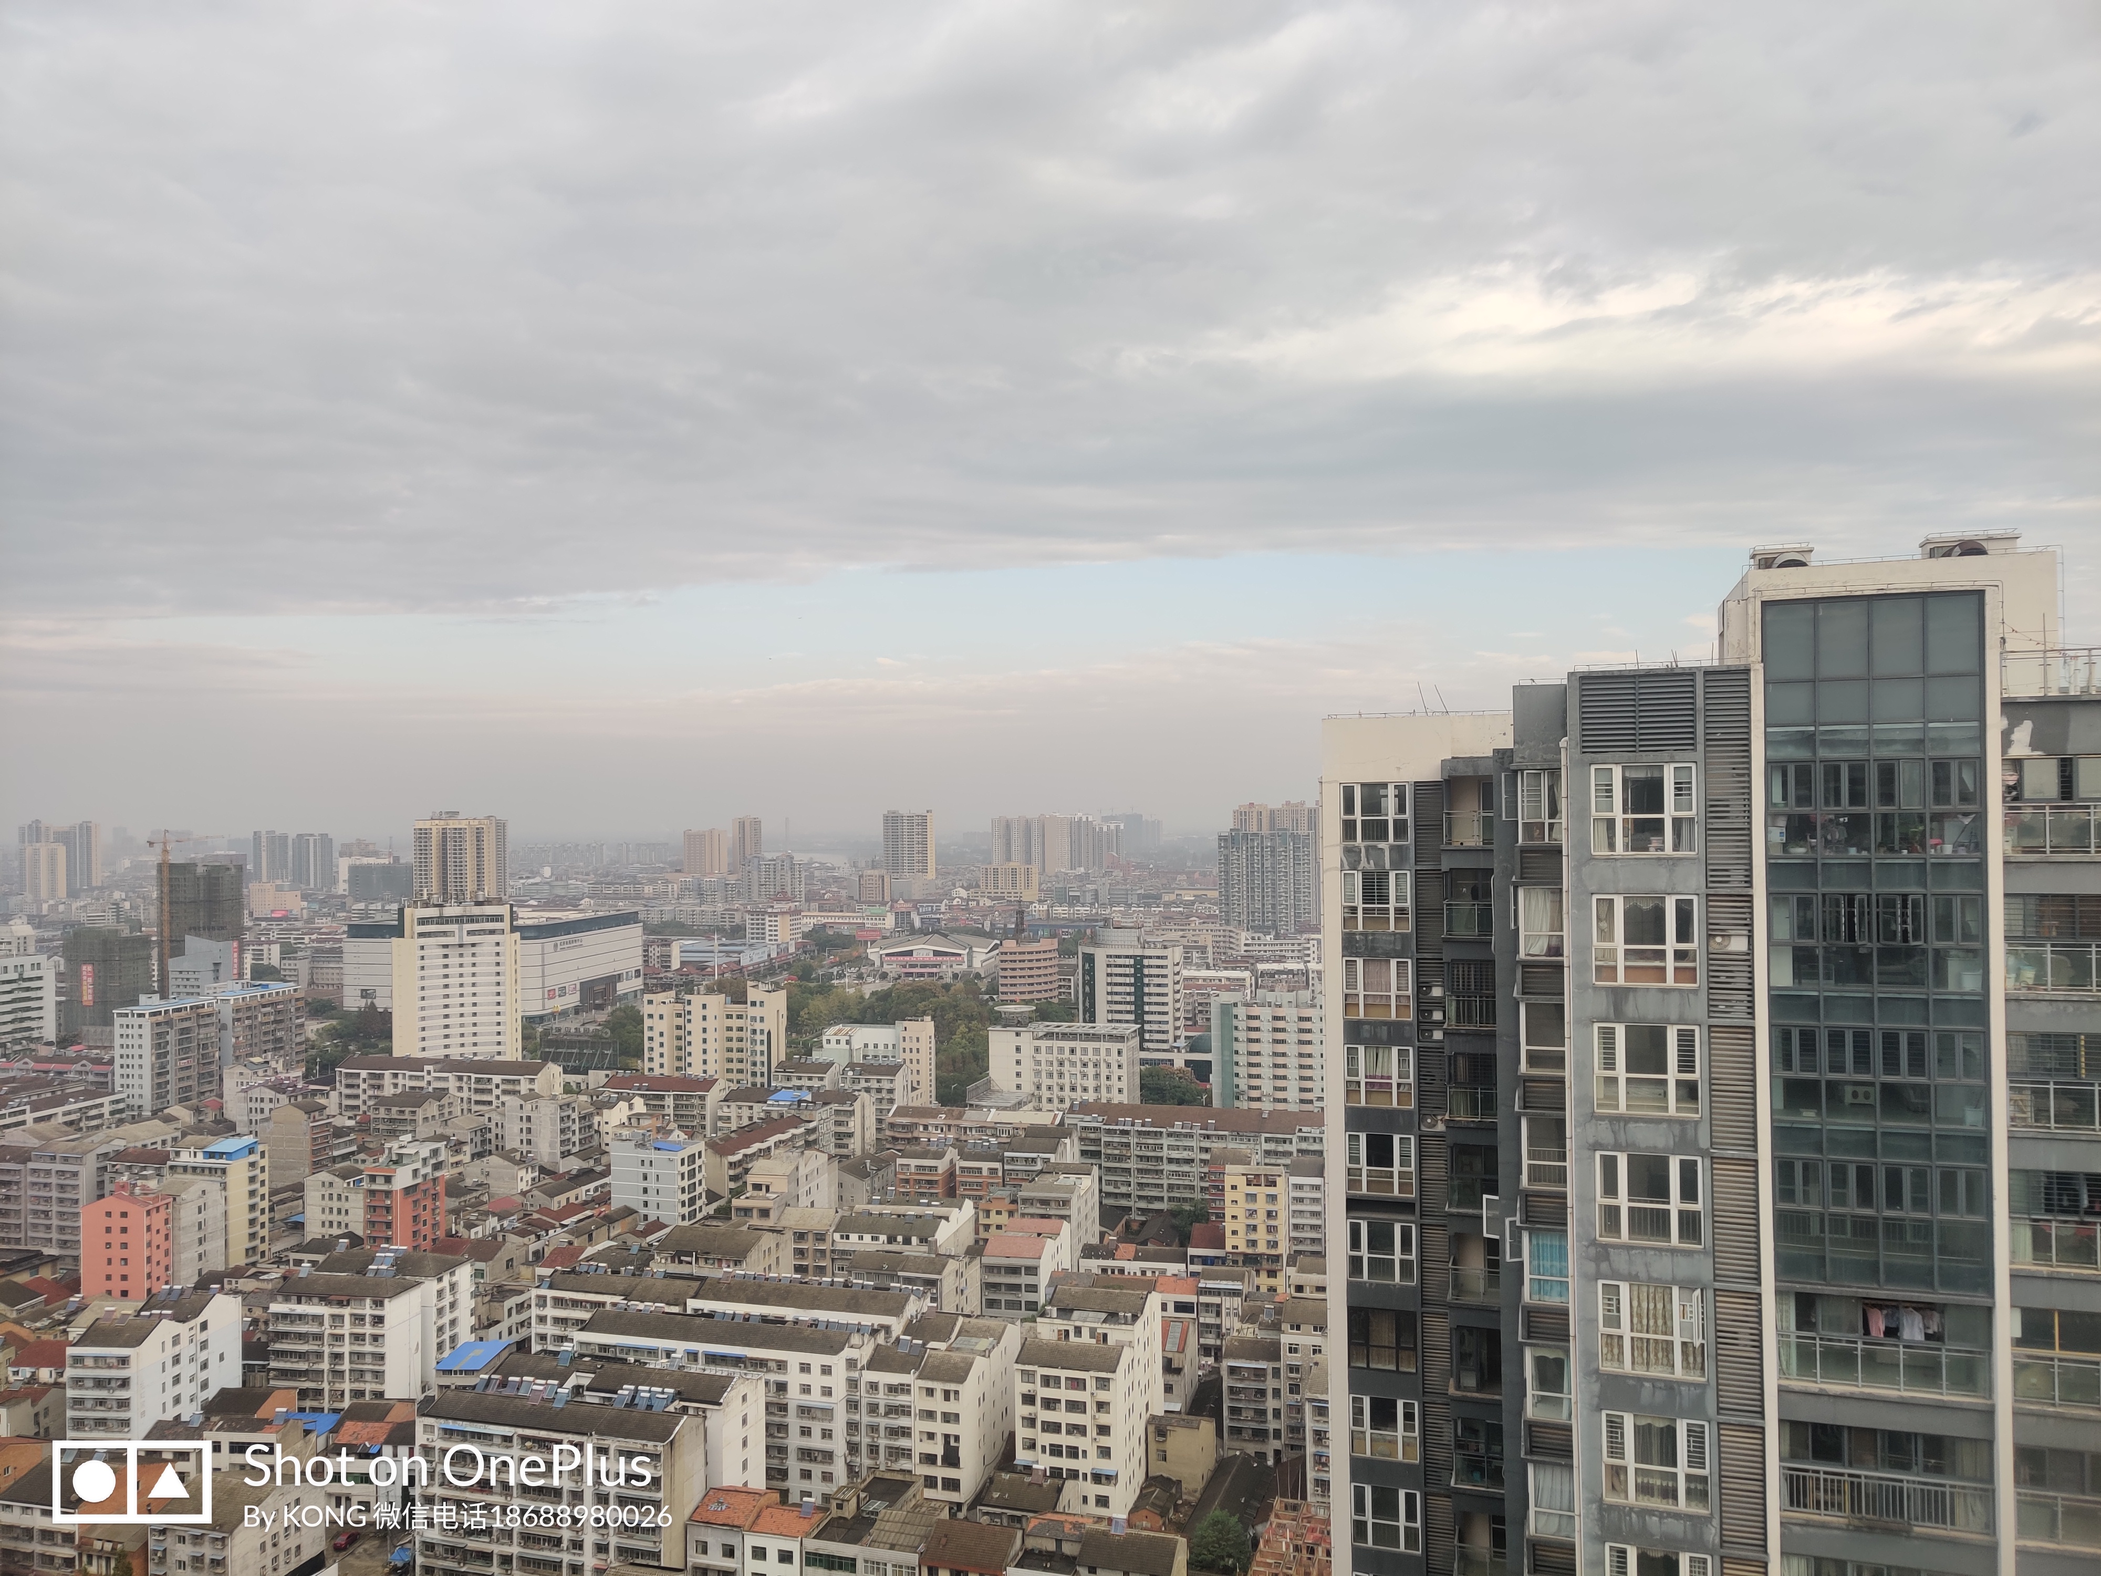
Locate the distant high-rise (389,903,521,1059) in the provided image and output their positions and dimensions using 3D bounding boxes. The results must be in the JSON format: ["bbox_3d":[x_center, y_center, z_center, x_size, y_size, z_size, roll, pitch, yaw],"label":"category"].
[{"bbox_3d":[-196.773,69.893,540.458,38.000,63.300,21.000,0,-1,-27],"label":"distant high-rise"}]

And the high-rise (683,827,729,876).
[{"bbox_3d":[-357.298,80.397,1701.123,30.781,78.000,33.109,-1,-1,30],"label":"high-rise"}]

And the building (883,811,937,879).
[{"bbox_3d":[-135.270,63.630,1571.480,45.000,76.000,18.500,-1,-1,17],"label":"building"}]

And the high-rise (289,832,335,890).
[{"bbox_3d":[-768.090,85.730,1707.200,36.000,76.500,17.000,-1,-1,5],"label":"high-rise"}]

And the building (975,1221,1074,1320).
[{"bbox_3d":[-4.150,88.340,292.740,10.700,19.000,20.000,-1,-1,15],"label":"building"}]

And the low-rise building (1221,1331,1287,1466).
[{"bbox_3d":[30.120,88.750,238.660,8.600,16.300,10.000,-1,-1,16],"label":"low-rise building"}]

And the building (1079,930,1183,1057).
[{"bbox_3d":[30.260,77.130,603.120,35.700,49.500,15.000,-1,-1,24],"label":"building"}]

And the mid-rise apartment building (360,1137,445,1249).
[{"bbox_3d":[-129.027,84.893,327.950,7.607,26.000,14.537,-1,-1,18],"label":"mid-rise apartment building"}]

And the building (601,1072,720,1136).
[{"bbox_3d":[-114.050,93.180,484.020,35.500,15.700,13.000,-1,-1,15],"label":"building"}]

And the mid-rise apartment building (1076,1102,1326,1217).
[{"bbox_3d":[34.640,85.650,376.020,60.500,25.000,12.500,-1,-1,17],"label":"mid-rise apartment building"}]

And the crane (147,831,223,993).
[{"bbox_3d":[-410.617,63.522,779.200,3.000,87.000,60.000,-1,-1,5],"label":"crane"}]

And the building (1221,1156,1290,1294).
[{"bbox_3d":[40.210,84.397,316.919,11.248,23.300,12.000,-1,-1,12],"label":"building"}]

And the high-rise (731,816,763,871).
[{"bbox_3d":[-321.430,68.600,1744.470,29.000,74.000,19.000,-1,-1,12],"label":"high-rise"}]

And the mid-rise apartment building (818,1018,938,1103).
[{"bbox_3d":[-52.870,86.020,510.780,33.500,29.000,15.500,-1,-1,14],"label":"mid-rise apartment building"}]

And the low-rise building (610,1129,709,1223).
[{"bbox_3d":[-85.637,88.244,358.948,16.177,19.300,12.070,-1,-1,17],"label":"low-rise building"}]

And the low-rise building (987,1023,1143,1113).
[{"bbox_3d":[4.560,85.930,486.810,41.700,29.700,17.900,-1,-1,18],"label":"low-rise building"}]

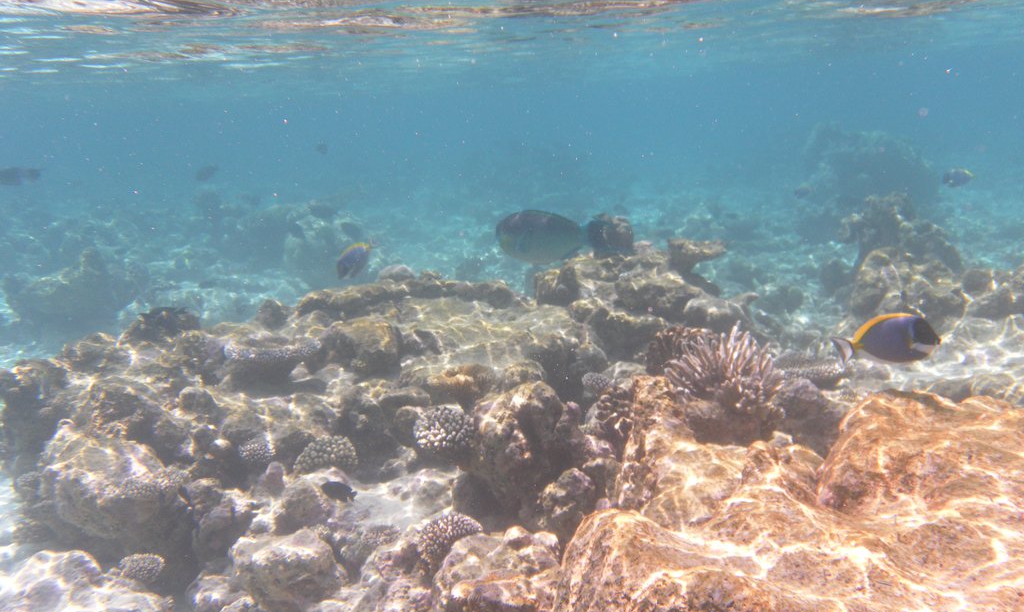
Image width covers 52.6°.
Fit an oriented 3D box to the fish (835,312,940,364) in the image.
[{"bbox_3d":[0.651,0.057,1.800,0.187,0.090,0.045,0,9,-3],"label":"fish"}]

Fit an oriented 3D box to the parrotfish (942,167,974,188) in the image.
[{"bbox_3d":[2.156,-0.616,5.000,0.165,0.095,0.040,-6,10,-6],"label":"parrotfish"}]

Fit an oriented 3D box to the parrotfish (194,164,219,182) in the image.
[{"bbox_3d":[-1.918,-0.832,6.500,0.155,0.085,0.050,-22,13,-12],"label":"parrotfish"}]

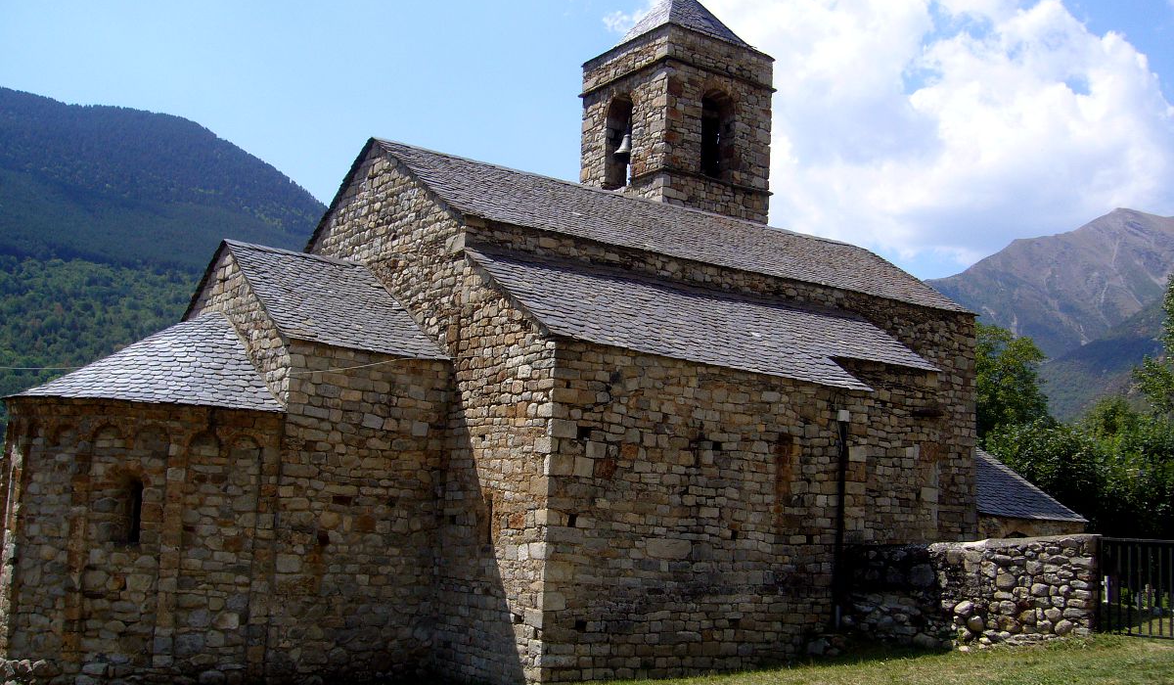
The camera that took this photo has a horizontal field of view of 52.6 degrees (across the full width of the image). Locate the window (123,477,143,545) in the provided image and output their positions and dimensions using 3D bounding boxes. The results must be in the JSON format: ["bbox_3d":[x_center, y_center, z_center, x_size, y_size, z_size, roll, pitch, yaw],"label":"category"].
[{"bbox_3d":[-5.854,2.181,15.443,0.262,0.874,0.300,3,-7,-2],"label":"window"}]

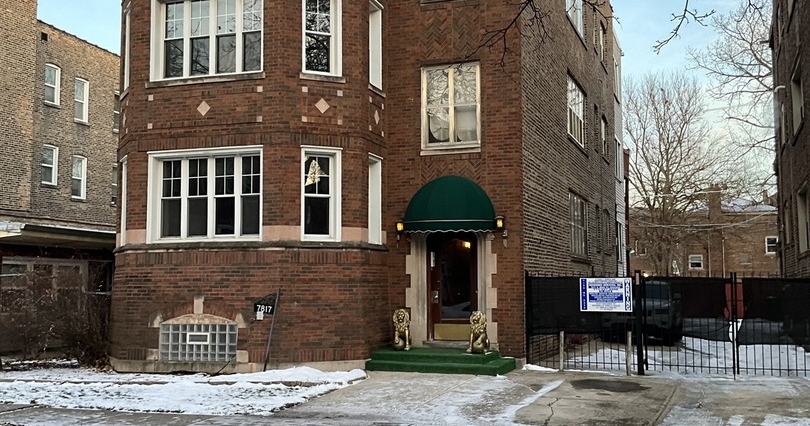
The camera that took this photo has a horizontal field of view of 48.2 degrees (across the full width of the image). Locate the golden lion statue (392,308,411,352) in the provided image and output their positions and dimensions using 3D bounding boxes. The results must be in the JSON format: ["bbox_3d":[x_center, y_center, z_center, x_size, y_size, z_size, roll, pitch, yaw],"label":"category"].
[{"bbox_3d":[-0.045,2.246,17.357,0.337,0.763,0.446,-1,-5,7],"label":"golden lion statue"}]

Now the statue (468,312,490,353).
[{"bbox_3d":[1.374,2.198,16.792,0.337,0.763,0.446,-3,-5,31],"label":"statue"}]

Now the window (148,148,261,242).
[{"bbox_3d":[-3.607,-0.304,16.362,2.385,1.681,0.160,-2,-5,19],"label":"window"}]

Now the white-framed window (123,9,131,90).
[{"bbox_3d":[-5.376,-3.214,17.716,0.160,1.683,0.763,2,-5,-25],"label":"white-framed window"}]

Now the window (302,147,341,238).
[{"bbox_3d":[-1.537,-0.320,16.468,0.783,1.695,0.198,2,-5,-26],"label":"window"}]

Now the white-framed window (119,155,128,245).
[{"bbox_3d":[-5.488,-0.203,17.809,0.198,1.695,0.783,2,-5,-26],"label":"white-framed window"}]

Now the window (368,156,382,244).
[{"bbox_3d":[-0.604,-0.246,17.173,0.160,1.681,0.767,-2,-5,18],"label":"window"}]

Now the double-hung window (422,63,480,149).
[{"bbox_3d":[0.900,-2.045,17.533,1.190,1.647,0.140,-2,-5,19],"label":"double-hung window"}]

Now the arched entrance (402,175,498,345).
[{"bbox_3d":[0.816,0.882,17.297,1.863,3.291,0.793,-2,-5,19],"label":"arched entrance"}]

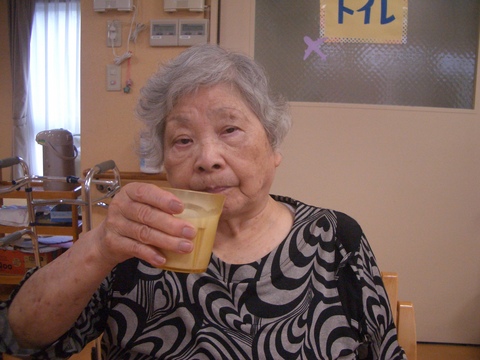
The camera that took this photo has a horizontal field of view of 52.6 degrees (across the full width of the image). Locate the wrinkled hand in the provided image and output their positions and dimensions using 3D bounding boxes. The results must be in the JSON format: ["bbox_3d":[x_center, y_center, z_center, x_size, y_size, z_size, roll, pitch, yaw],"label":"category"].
[{"bbox_3d":[-0.095,0.044,0.497,0.100,0.080,0.088,18,-2,-6],"label":"wrinkled hand"}]

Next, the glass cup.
[{"bbox_3d":[-0.057,0.051,0.505,0.075,0.081,0.075,8,-3,0],"label":"glass cup"}]

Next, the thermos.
[{"bbox_3d":[-0.924,-0.101,2.460,0.200,0.312,0.165,3,4,11],"label":"thermos"}]

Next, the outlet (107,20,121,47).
[{"bbox_3d":[-0.582,-0.679,2.245,0.070,0.120,0.012,3,4,13],"label":"outlet"}]

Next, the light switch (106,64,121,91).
[{"bbox_3d":[-0.587,-0.479,2.260,0.070,0.120,0.011,3,4,13],"label":"light switch"}]

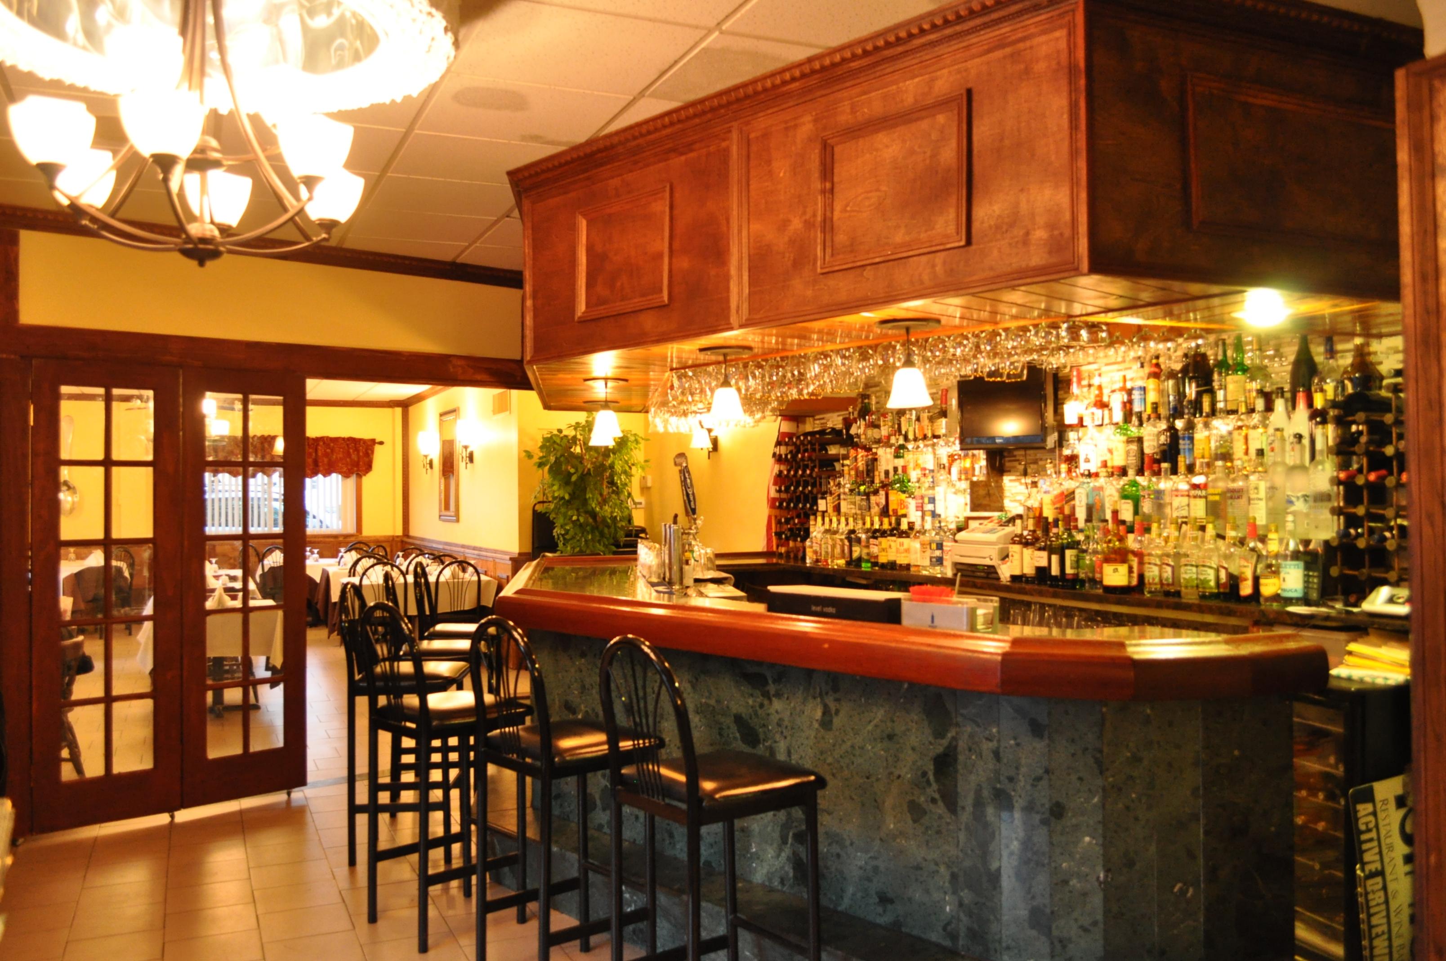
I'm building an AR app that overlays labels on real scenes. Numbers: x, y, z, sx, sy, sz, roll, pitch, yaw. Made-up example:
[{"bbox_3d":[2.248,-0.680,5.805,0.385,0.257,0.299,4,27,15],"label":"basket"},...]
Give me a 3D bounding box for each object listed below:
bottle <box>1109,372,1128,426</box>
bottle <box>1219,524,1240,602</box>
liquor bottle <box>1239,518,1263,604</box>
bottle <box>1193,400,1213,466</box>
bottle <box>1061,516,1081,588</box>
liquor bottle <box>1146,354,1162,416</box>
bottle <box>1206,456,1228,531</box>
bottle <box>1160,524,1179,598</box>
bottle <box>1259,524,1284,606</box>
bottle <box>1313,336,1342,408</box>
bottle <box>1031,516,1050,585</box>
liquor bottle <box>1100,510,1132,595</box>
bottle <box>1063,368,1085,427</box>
[{"bbox_3d":[1.746,-0.357,5.302,0.083,0.216,0.083,-1,-1,34],"label":"bottle"},{"bbox_3d":[1.899,0.292,4.500,0.086,0.310,0.086,0,-1,-38],"label":"bottle"},{"bbox_3d":[1.922,0.292,4.380,0.086,0.316,0.086,0,-1,-38],"label":"liquor bottle"},{"bbox_3d":[1.907,-0.186,4.781,0.076,0.297,0.076,0,-1,-45],"label":"bottle"},{"bbox_3d":[1.450,0.295,5.021,0.080,0.302,0.080,0,-1,-41],"label":"bottle"},{"bbox_3d":[1.909,-0.418,5.330,0.072,0.280,0.072,0,-1,-38],"label":"liquor bottle"},{"bbox_3d":[1.880,0.061,4.571,0.080,0.277,0.080,0,-1,-41],"label":"bottle"},{"bbox_3d":[1.688,0.288,4.551,0.075,0.299,0.085,0,-1,-41],"label":"bottle"},{"bbox_3d":[1.954,0.300,4.288,0.086,0.290,0.086,0,-1,-40],"label":"bottle"},{"bbox_3d":[2.230,-0.398,4.427,0.086,0.276,0.086,0,-1,-45],"label":"bottle"},{"bbox_3d":[1.374,0.304,5.207,0.075,0.295,0.075,-1,-1,20],"label":"bottle"},{"bbox_3d":[1.571,0.277,4.816,0.108,0.351,0.090,-1,-1,25],"label":"liquor bottle"},{"bbox_3d":[1.625,-0.386,5.571,0.090,0.268,0.085,-1,-1,24],"label":"bottle"}]

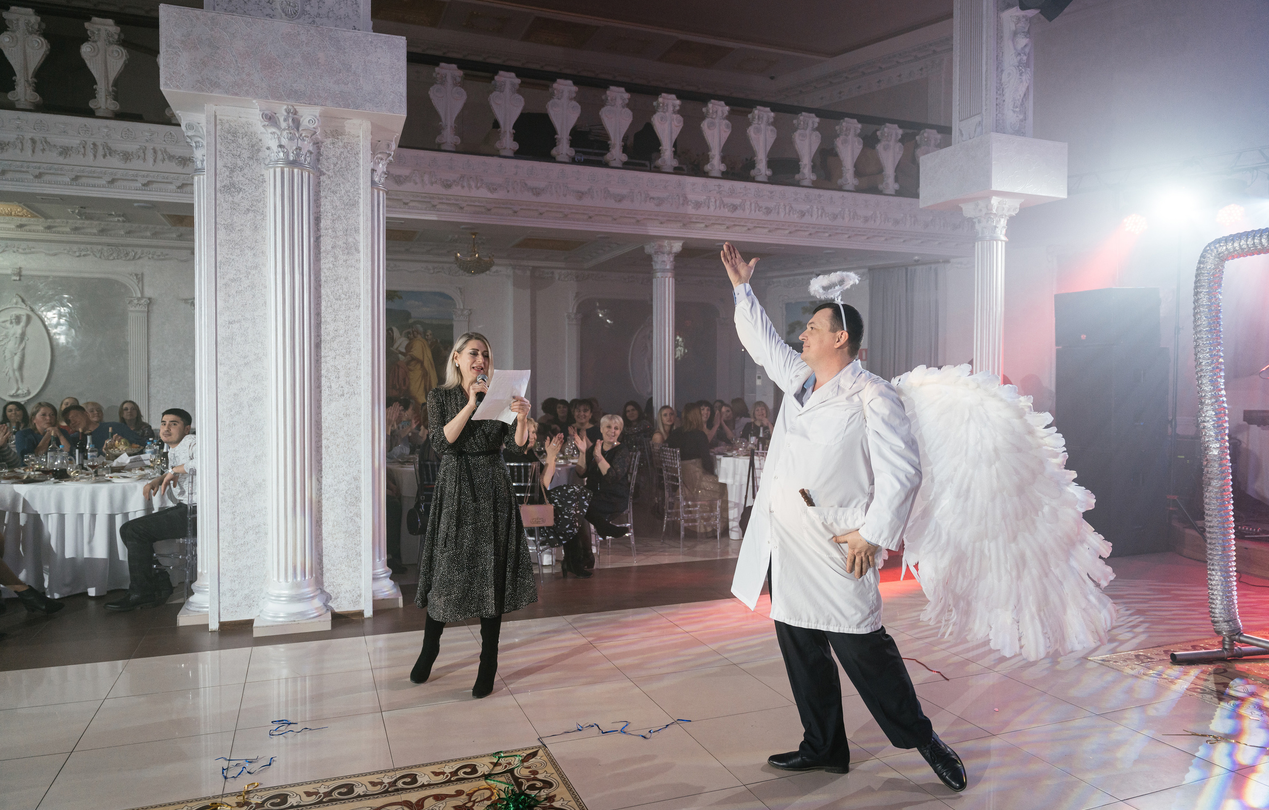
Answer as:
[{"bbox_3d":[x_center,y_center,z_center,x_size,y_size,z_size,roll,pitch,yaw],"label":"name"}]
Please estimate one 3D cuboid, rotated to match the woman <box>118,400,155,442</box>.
[{"bbox_3d":[-5.000,0.607,8.350,0.470,1.270,0.650,-1,2,-24],"label":"woman"}]

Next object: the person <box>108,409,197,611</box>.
[{"bbox_3d":[-3.200,0.675,5.800,0.680,1.300,0.500,0,2,-18],"label":"person"}]

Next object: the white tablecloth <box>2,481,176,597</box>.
[{"bbox_3d":[-4.020,0.908,6.680,1.700,0.770,1.700,-1,2,-21],"label":"white tablecloth"}]

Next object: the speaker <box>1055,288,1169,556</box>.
[{"bbox_3d":[4.259,0.143,7.580,0.700,2.290,0.620,-1,2,-21],"label":"speaker"}]

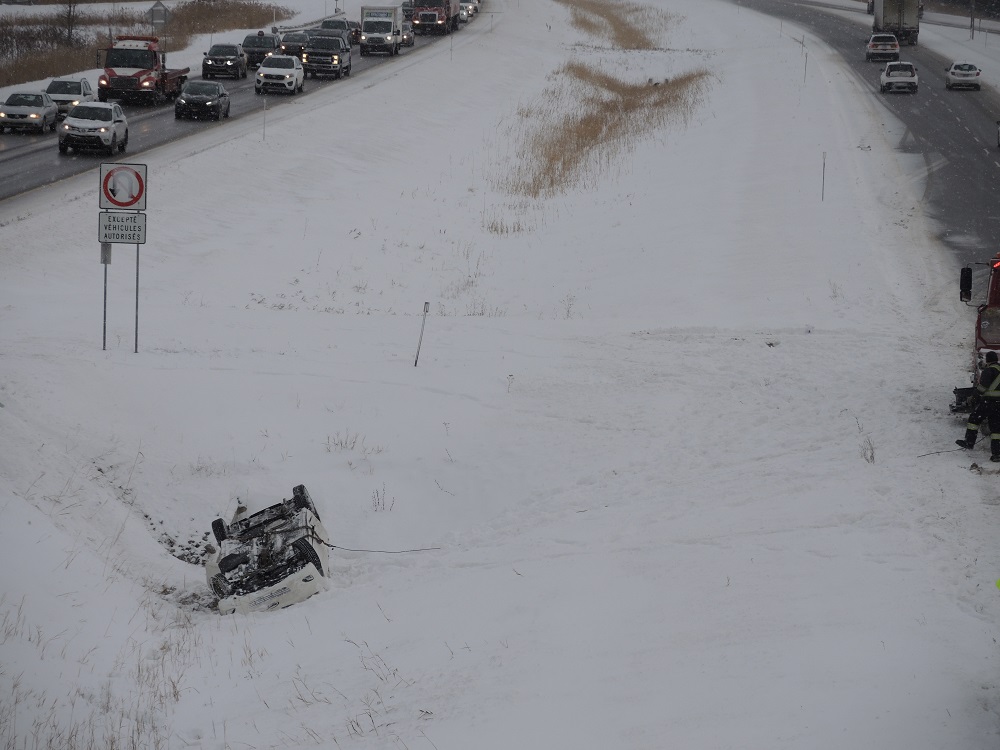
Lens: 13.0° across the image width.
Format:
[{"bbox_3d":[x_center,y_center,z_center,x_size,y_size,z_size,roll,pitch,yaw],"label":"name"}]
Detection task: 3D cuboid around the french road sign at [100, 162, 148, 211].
[{"bbox_3d":[-7.294,-3.645,85.000,0.900,0.900,0.030,1,6,-3],"label":"french road sign"}]

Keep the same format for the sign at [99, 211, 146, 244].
[{"bbox_3d":[-7.311,-2.846,85.000,0.900,0.600,0.030,1,6,-3],"label":"sign"}]

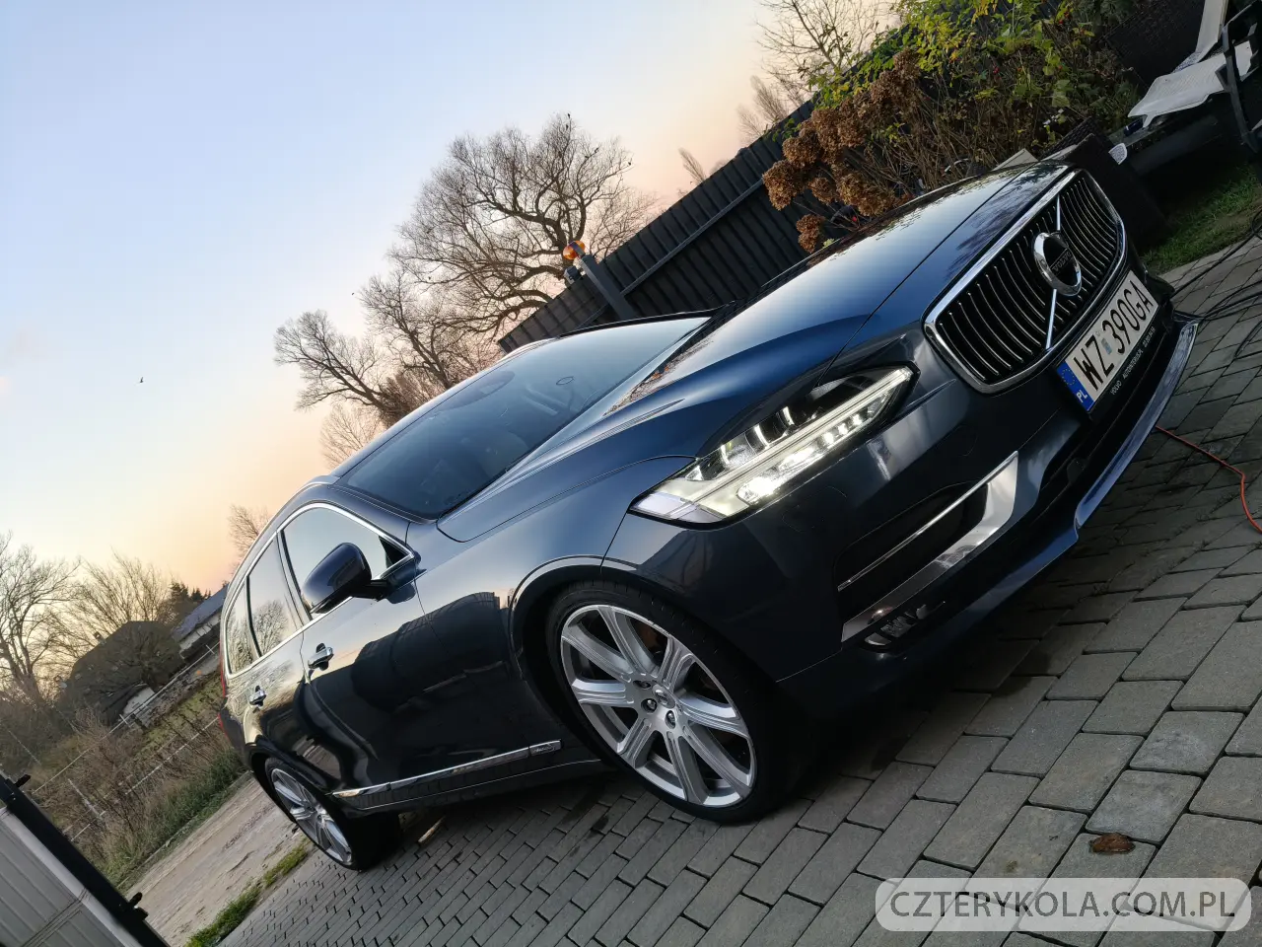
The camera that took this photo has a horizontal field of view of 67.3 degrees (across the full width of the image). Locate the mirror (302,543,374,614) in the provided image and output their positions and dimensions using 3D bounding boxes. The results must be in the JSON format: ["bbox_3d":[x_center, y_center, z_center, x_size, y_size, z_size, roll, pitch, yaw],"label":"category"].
[{"bbox_3d":[-0.855,0.308,2.772,0.220,0.145,0.125,-41,5,-39],"label":"mirror"}]

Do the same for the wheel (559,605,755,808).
[{"bbox_3d":[0.107,0.464,2.127,0.200,0.540,0.540,-40,4,-37],"label":"wheel"}]

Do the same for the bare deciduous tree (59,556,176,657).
[{"bbox_3d":[-33.987,11.109,64.958,7.497,10.997,7.497,-42,8,-27],"label":"bare deciduous tree"}]

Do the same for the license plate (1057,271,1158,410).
[{"bbox_3d":[1.008,-0.292,1.970,0.520,0.114,0.030,-41,5,-39],"label":"license plate"}]

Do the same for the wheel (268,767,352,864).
[{"bbox_3d":[-1.406,1.528,4.414,0.200,0.540,0.540,-41,5,-39],"label":"wheel"}]

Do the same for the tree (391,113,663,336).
[{"bbox_3d":[-3.428,-9.842,43.093,10.594,11.311,10.594,-38,7,4],"label":"tree"}]

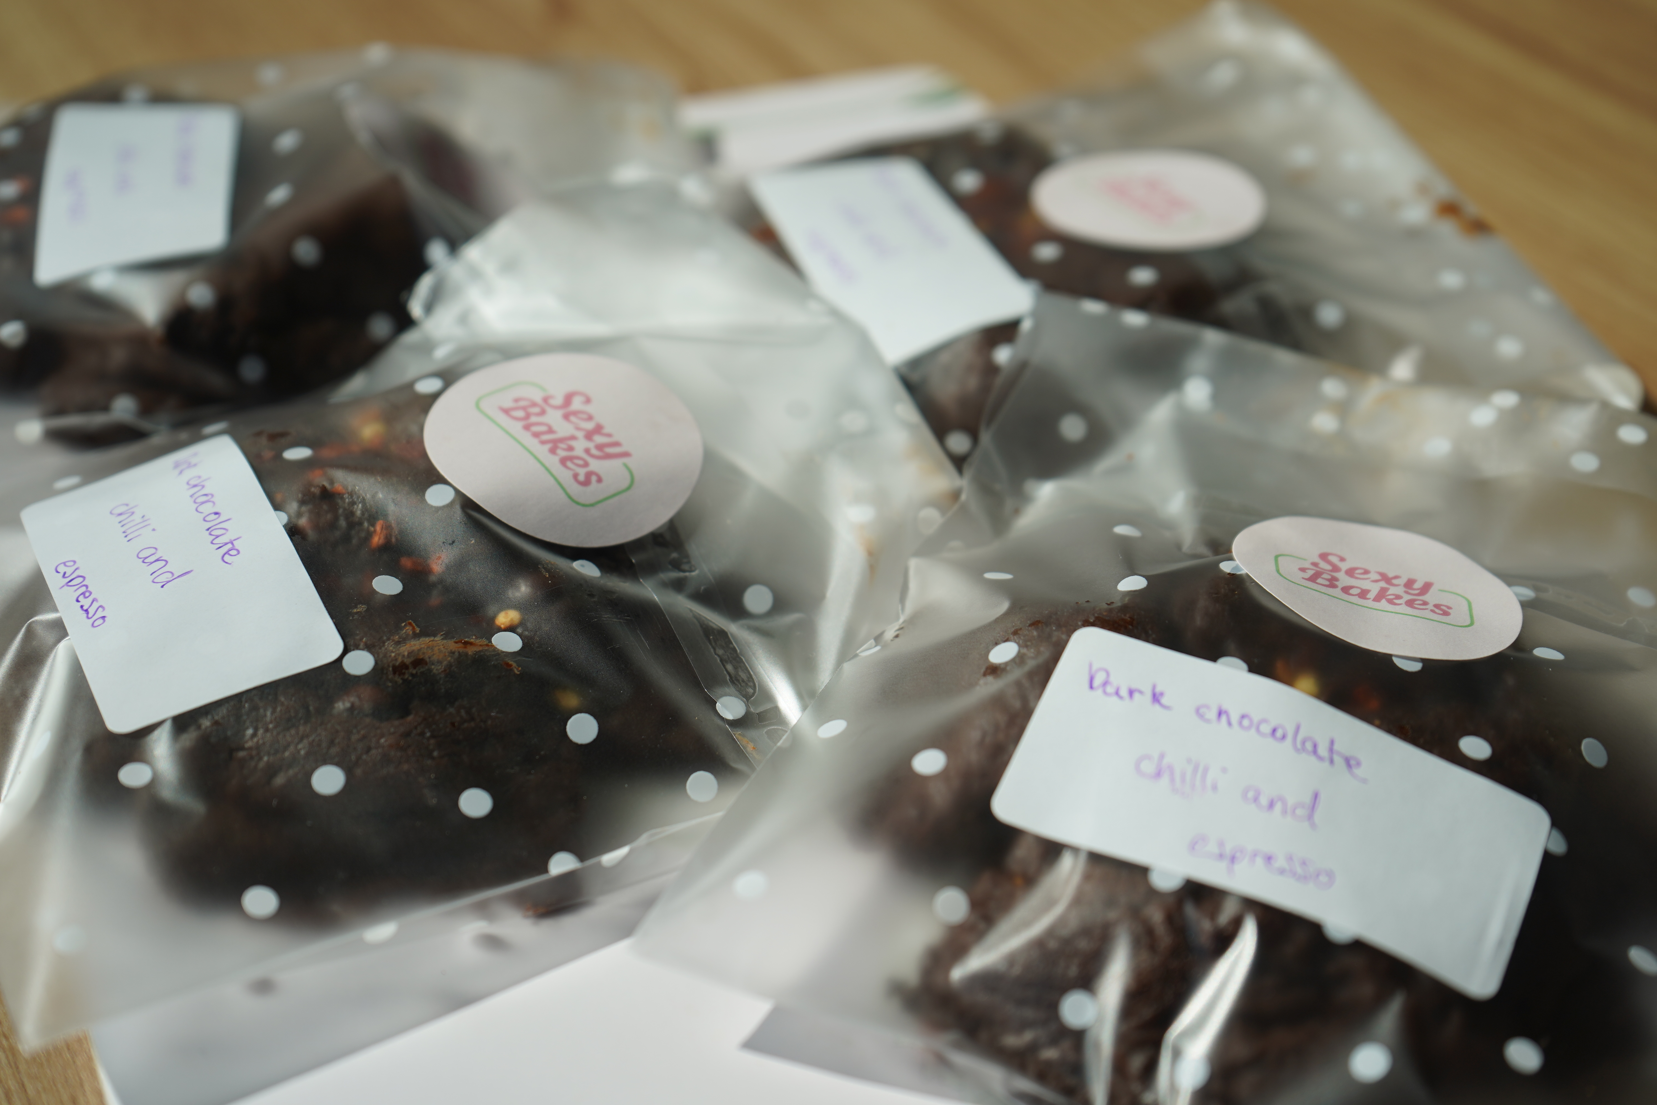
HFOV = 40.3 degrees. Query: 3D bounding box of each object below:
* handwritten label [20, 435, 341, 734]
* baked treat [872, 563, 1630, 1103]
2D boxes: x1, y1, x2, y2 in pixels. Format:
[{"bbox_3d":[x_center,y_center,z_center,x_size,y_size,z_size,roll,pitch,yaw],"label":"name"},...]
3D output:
[{"bbox_3d":[-0.093,0.003,0.322,0.033,0.002,0.062,-22,40,-17],"label":"handwritten label"},{"bbox_3d":[0.058,0.039,0.303,0.086,0.033,0.074,12,40,14],"label":"baked treat"}]

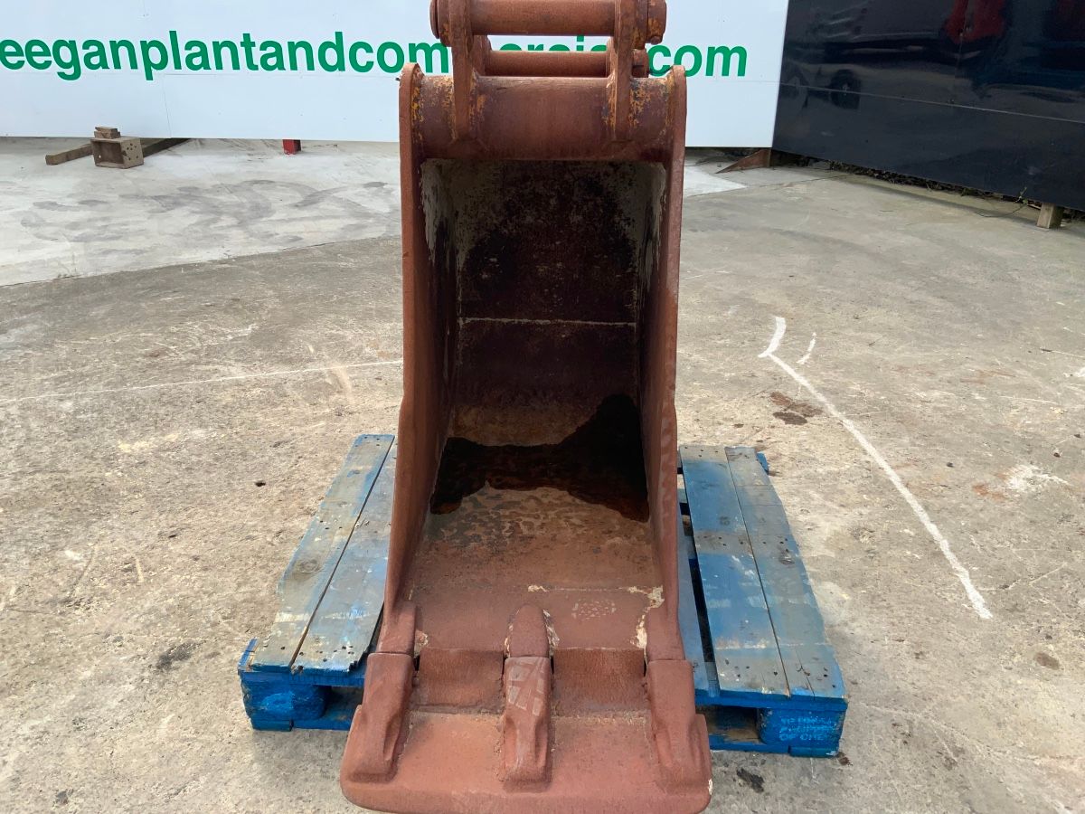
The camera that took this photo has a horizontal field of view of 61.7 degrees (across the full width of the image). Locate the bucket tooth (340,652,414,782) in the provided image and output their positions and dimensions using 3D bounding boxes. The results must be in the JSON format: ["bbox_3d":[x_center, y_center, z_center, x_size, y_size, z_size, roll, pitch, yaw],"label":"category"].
[{"bbox_3d":[-0.288,0.560,1.625,0.088,0.088,0.230,1,30,1],"label":"bucket tooth"}]

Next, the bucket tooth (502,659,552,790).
[{"bbox_3d":[-0.025,0.564,1.621,0.088,0.088,0.230,1,30,1],"label":"bucket tooth"}]

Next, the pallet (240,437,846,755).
[{"bbox_3d":[0.023,0.392,2.257,1.200,0.164,1.000,2,26,3],"label":"pallet"}]

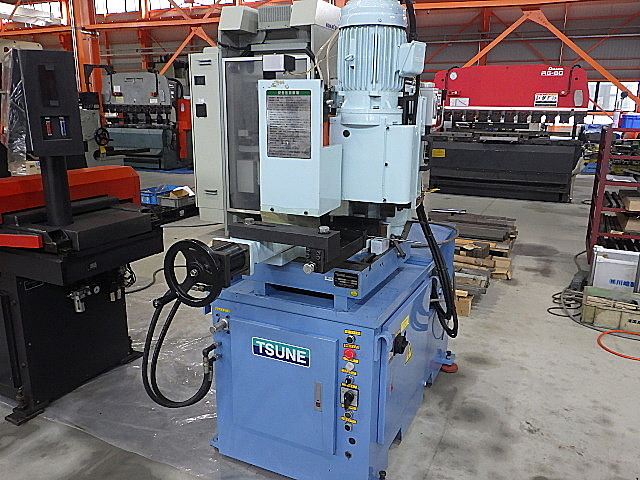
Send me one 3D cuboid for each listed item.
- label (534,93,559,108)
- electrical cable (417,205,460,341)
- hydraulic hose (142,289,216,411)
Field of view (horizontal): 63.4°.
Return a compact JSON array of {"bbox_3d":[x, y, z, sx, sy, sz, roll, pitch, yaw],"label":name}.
[{"bbox_3d":[3.624,-2.229,8.272,0.358,0.209,0.006,8,16,26],"label":"label"},{"bbox_3d":[0.594,0.175,2.557,0.217,0.696,0.174,7,16,25],"label":"electrical cable"},{"bbox_3d":[-0.597,0.456,2.140,0.362,0.515,0.145,7,16,25],"label":"hydraulic hose"}]

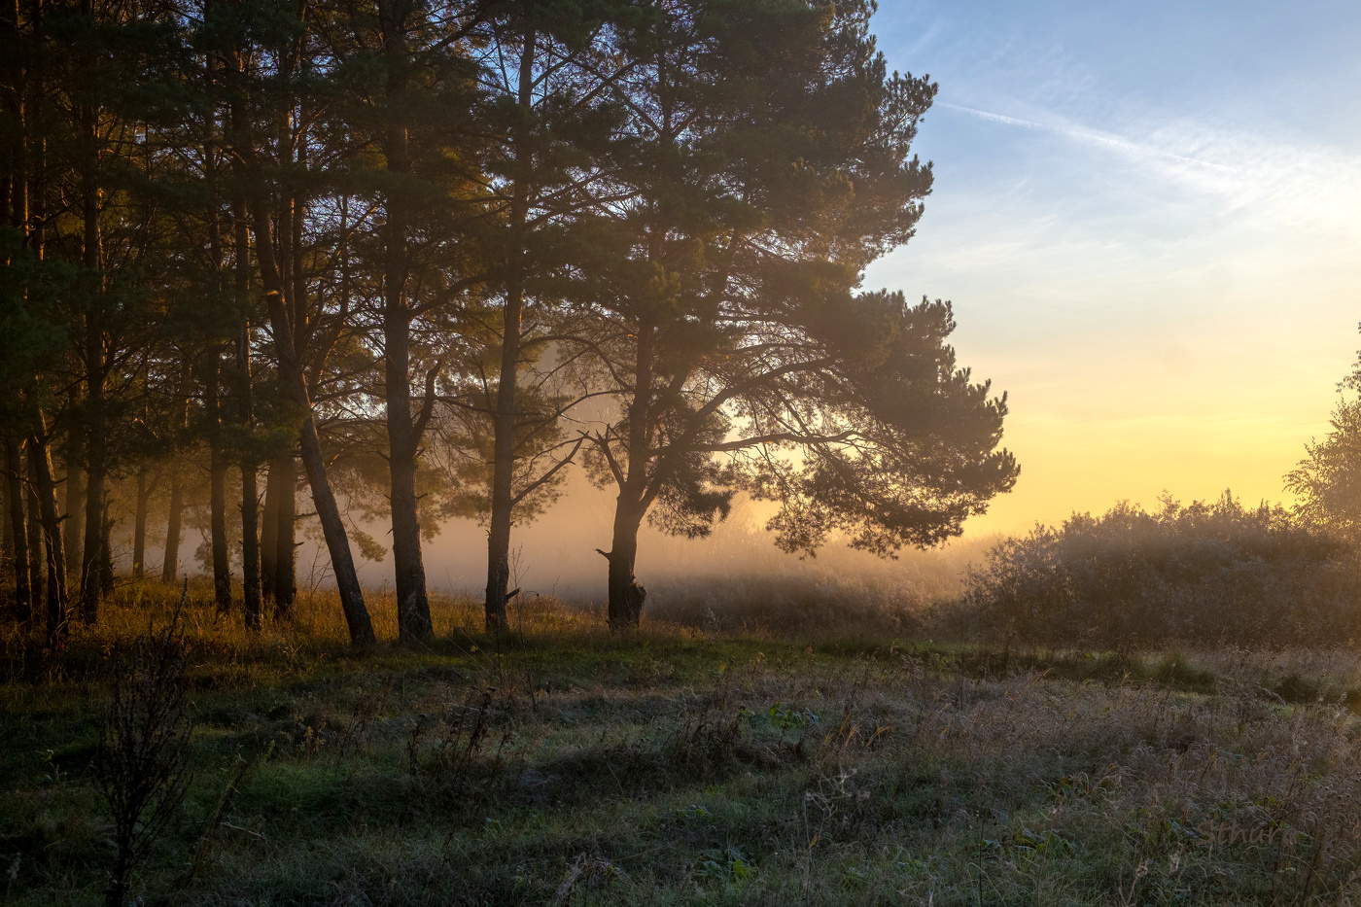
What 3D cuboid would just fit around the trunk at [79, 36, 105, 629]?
[{"bbox_3d":[-9.886,-2.044,28.470,0.356,9.682,0.356,0,-2,0],"label":"trunk"}]

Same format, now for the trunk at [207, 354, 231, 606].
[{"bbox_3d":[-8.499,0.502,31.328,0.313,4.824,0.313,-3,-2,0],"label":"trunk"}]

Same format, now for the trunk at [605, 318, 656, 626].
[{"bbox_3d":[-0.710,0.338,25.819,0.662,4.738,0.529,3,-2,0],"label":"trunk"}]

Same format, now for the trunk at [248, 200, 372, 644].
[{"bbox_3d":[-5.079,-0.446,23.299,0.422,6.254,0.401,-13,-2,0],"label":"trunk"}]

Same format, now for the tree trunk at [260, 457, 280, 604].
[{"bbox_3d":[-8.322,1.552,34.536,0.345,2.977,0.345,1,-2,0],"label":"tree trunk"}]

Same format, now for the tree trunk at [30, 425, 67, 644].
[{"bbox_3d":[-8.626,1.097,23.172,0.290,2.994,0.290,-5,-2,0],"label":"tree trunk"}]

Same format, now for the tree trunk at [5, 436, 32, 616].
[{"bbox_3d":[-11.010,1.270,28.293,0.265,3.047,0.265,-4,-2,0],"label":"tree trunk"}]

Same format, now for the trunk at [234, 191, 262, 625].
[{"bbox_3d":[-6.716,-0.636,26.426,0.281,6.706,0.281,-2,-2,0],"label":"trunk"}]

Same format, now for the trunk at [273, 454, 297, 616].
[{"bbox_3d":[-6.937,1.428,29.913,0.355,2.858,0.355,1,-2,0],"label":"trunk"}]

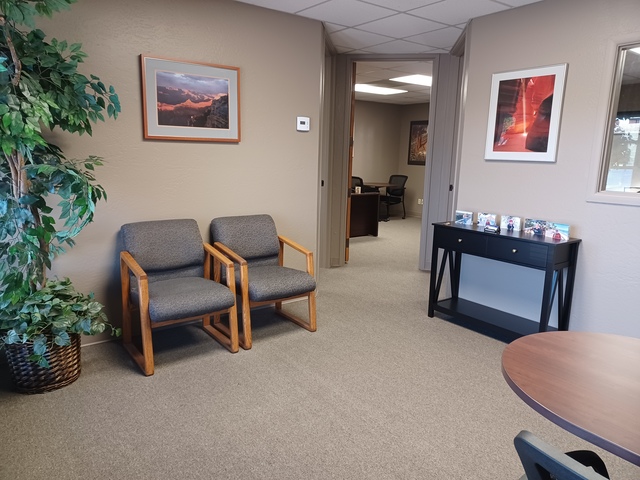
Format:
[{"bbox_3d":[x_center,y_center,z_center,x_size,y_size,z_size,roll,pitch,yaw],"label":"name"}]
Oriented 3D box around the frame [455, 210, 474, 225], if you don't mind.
[{"bbox_3d":[1.173,-0.182,3.762,0.020,0.103,0.158,-7,13,-36],"label":"frame"}]

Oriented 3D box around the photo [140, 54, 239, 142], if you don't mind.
[{"bbox_3d":[-0.902,-0.995,3.328,0.724,0.547,0.029,-7,13,-36],"label":"photo"}]

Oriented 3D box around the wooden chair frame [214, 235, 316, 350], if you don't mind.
[{"bbox_3d":[-0.428,0.350,3.451,0.608,0.657,0.550,-7,13,-36],"label":"wooden chair frame"}]

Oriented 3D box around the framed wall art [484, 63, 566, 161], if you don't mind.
[{"bbox_3d":[1.519,-0.917,3.436,0.027,0.665,0.575,-7,13,-36],"label":"framed wall art"}]

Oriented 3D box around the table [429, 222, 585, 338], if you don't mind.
[{"bbox_3d":[1.323,0.318,3.502,0.315,0.776,1.005,-7,13,-36],"label":"table"}]

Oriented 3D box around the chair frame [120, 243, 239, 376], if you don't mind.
[{"bbox_3d":[-0.946,0.411,3.065,0.605,0.657,0.550,-7,13,-36],"label":"chair frame"}]

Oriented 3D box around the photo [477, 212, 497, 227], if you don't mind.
[{"bbox_3d":[1.299,-0.148,3.598,0.020,0.104,0.158,-7,13,-36],"label":"photo"}]

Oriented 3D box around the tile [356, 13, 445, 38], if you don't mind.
[{"bbox_3d":[0.708,-1.859,4.025,0.615,0.020,0.615,-7,13,-36],"label":"tile"}]

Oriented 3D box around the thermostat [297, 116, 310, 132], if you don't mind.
[{"bbox_3d":[-0.146,-0.978,3.914,0.130,0.114,0.028,-7,13,-36],"label":"thermostat"}]

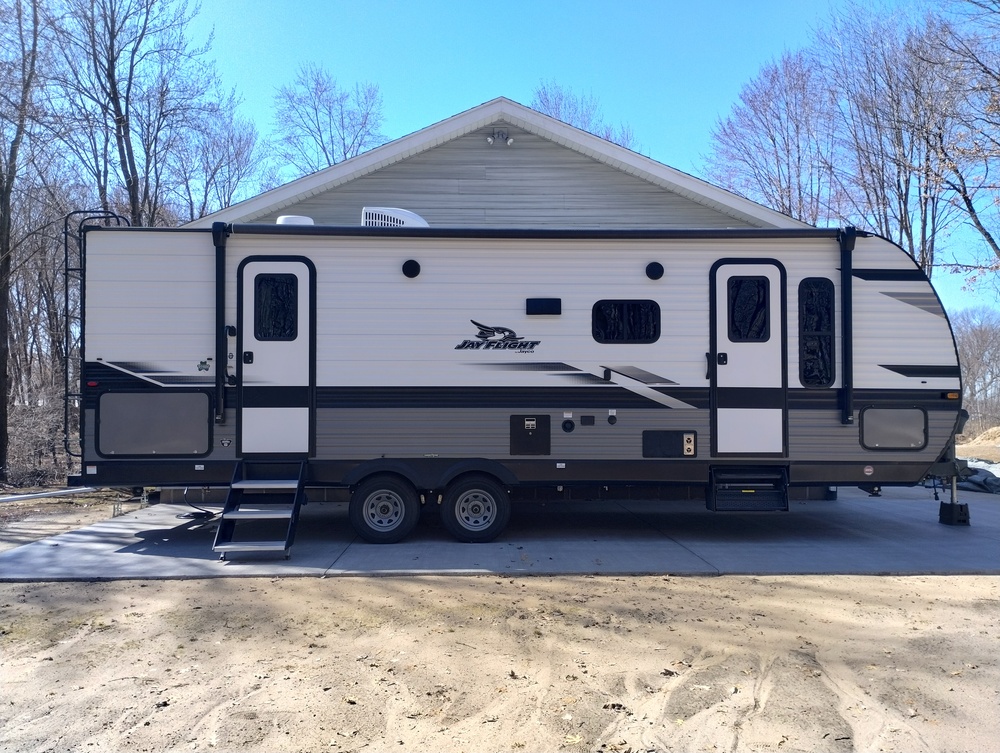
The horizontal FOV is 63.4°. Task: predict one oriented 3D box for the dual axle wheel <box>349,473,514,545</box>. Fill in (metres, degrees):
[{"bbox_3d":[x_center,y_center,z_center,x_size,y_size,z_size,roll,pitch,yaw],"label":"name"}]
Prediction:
[{"bbox_3d":[-0.653,1.236,7.668,1.513,0.662,0.210,0,-1,-1],"label":"dual axle wheel"}]

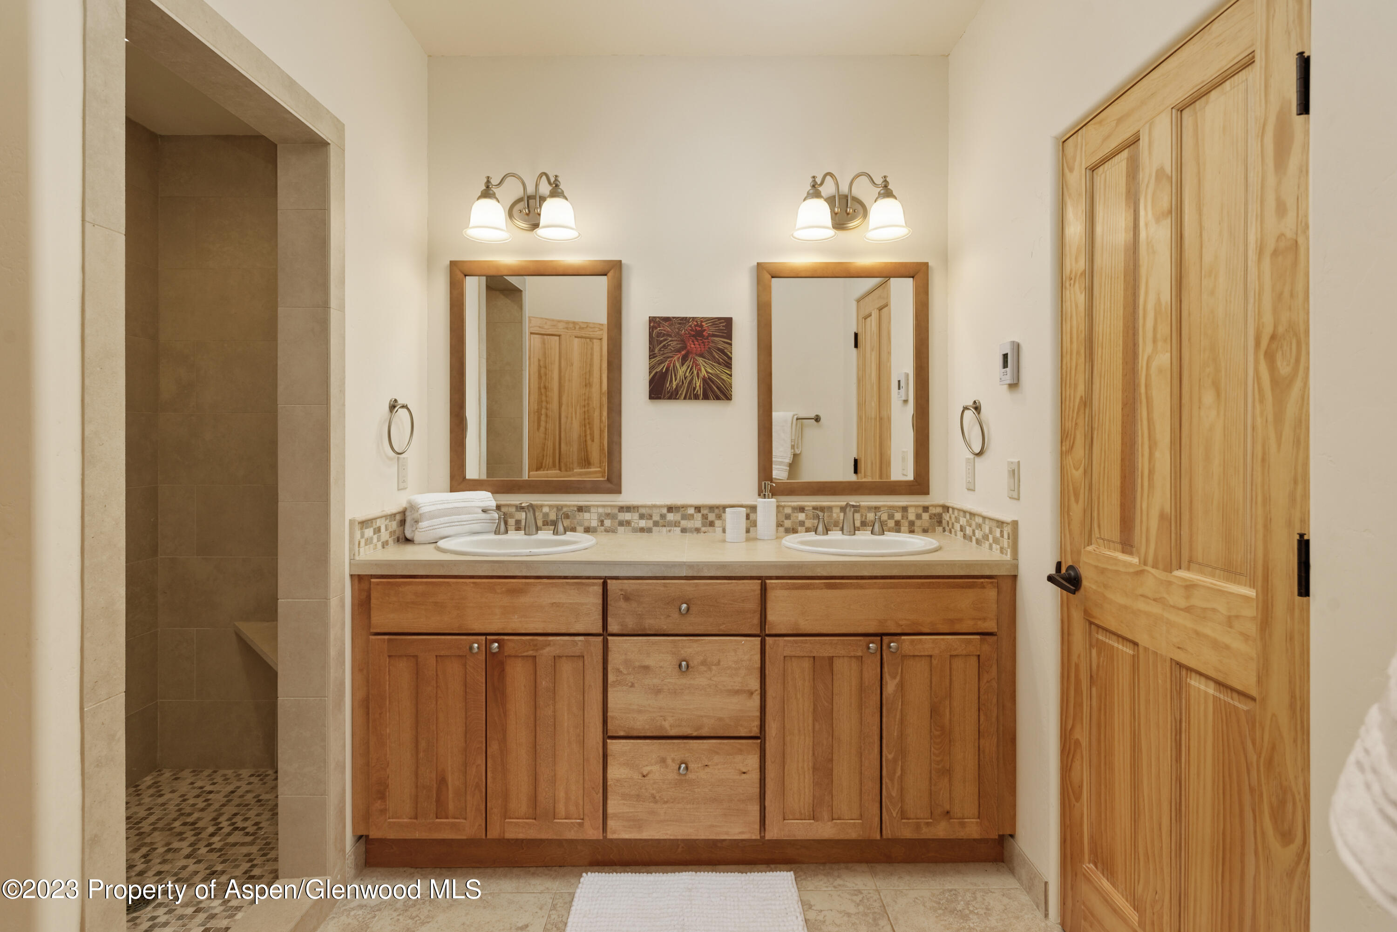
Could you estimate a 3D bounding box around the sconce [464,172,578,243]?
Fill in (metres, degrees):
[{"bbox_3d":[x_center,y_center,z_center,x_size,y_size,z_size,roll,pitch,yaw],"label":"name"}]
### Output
[{"bbox_3d":[-0.610,-0.925,2.330,0.410,0.240,0.220,0,1,0],"label":"sconce"}]

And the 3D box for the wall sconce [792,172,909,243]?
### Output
[{"bbox_3d":[0.534,-0.925,2.330,0.410,0.240,0.220,0,1,0],"label":"wall sconce"}]

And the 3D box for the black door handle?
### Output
[{"bbox_3d":[0.906,0.285,1.608,0.067,0.067,0.145,0,1,0],"label":"black door handle"}]

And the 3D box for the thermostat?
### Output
[{"bbox_3d":[0.913,-0.302,1.937,0.025,0.123,0.073,0,1,0],"label":"thermostat"}]

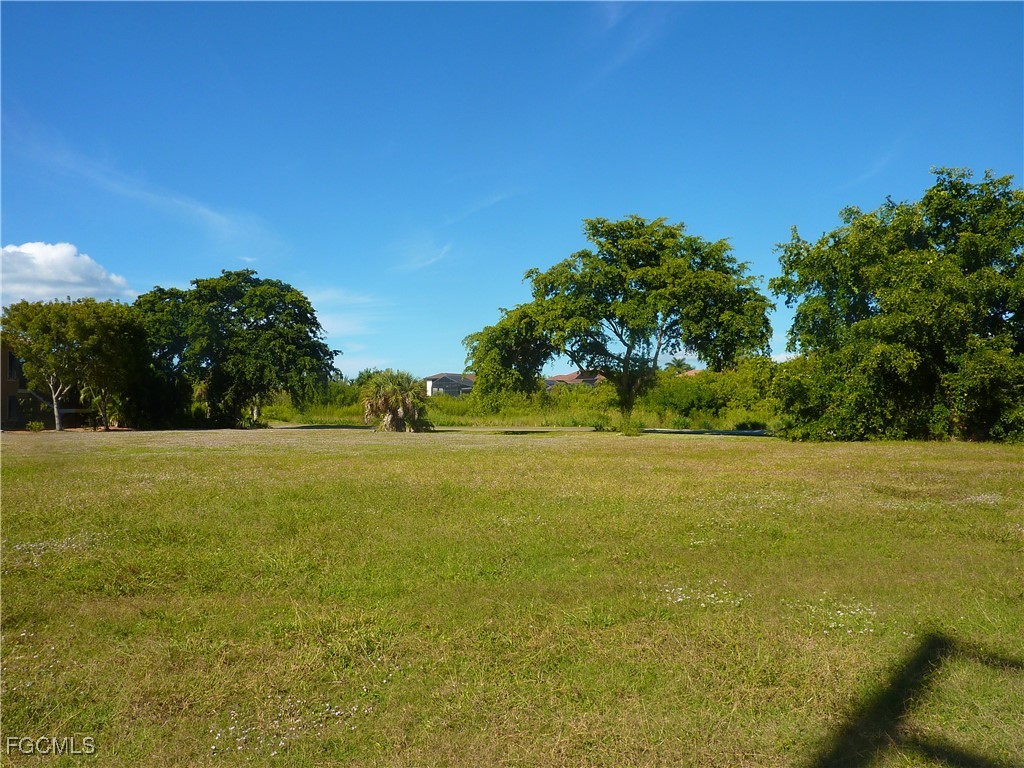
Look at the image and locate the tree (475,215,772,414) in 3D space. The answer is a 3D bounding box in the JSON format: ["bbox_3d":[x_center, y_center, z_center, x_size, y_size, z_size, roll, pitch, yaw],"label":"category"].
[{"bbox_3d":[6.260,-3.450,41.500,16.400,12.100,13.500,0,-2,0],"label":"tree"}]

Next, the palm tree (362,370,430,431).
[{"bbox_3d":[-6.770,1.020,43.000,4.000,3.600,3.800,0,-2,0],"label":"palm tree"}]

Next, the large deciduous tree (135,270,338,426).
[{"bbox_3d":[-19.560,-2.480,52.500,14.300,11.100,12.000,0,-2,0],"label":"large deciduous tree"}]

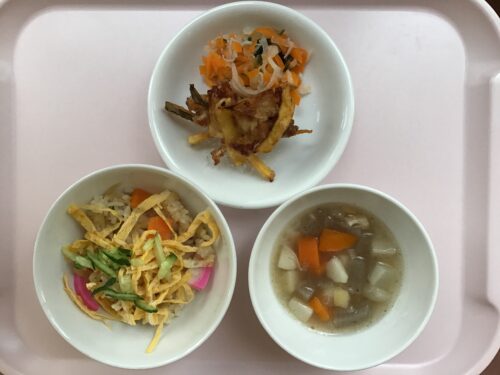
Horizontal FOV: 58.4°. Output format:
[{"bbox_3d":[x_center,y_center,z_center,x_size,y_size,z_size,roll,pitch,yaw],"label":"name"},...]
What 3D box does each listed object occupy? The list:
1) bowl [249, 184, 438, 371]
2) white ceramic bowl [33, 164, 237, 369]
[{"bbox_3d":[0.059,0.055,0.307,0.118,0.055,0.118,0,93,0],"label":"bowl"},{"bbox_3d":[-0.072,0.048,0.308,0.127,0.056,0.127,0,93,0],"label":"white ceramic bowl"}]

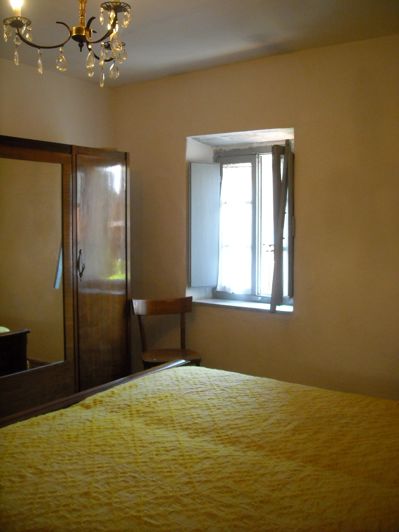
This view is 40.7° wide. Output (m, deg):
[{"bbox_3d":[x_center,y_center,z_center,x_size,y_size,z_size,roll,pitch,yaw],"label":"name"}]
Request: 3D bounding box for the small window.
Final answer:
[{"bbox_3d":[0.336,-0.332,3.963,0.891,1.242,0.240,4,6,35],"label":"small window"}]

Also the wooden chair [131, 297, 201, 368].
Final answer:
[{"bbox_3d":[-0.221,0.671,3.848,0.450,0.820,0.450,-1,5,-14],"label":"wooden chair"}]

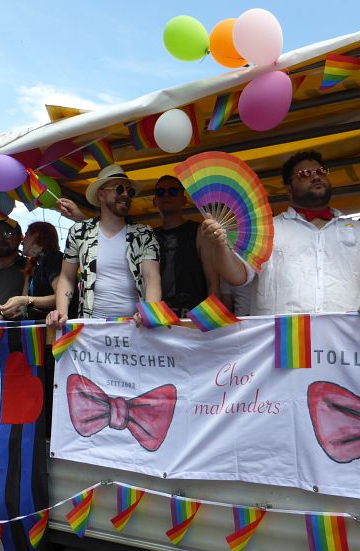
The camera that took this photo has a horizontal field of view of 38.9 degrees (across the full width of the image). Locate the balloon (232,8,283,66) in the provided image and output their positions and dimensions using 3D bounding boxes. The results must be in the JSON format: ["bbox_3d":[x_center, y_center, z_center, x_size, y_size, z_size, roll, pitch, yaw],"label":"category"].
[{"bbox_3d":[0.348,-1.059,2.270,0.220,0.260,0.220,-27,-6,25],"label":"balloon"}]

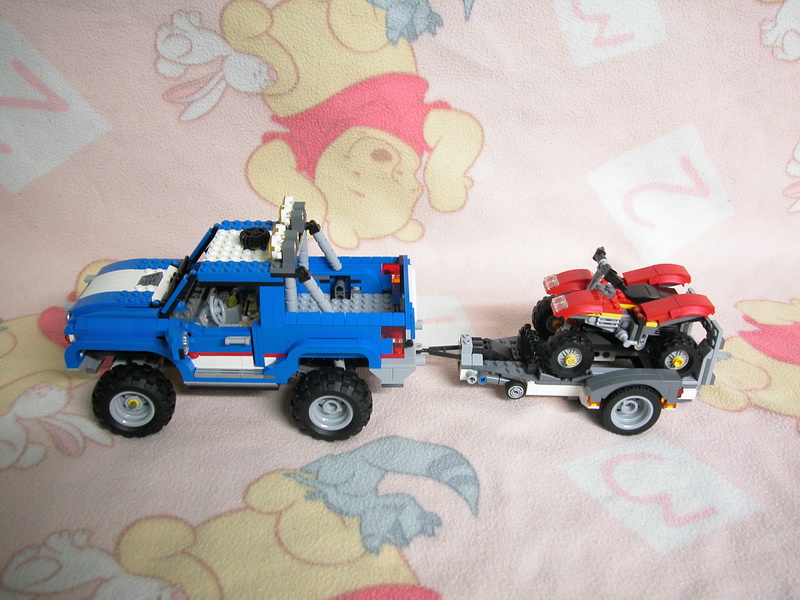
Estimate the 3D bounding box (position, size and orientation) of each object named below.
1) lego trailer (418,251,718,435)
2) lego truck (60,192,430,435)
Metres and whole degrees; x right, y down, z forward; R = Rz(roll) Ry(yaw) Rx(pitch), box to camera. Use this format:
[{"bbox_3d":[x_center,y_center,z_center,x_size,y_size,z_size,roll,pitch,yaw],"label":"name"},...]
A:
[{"bbox_3d":[0.126,0.020,0.496,0.215,0.106,0.128,0,31,-1],"label":"lego trailer"},{"bbox_3d":[-0.110,0.003,0.480,0.254,0.146,0.144,0,31,-1],"label":"lego truck"}]

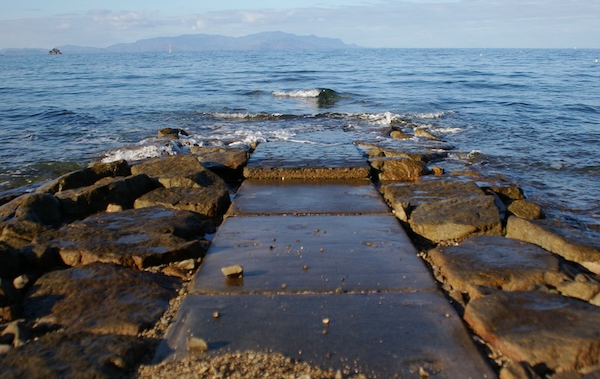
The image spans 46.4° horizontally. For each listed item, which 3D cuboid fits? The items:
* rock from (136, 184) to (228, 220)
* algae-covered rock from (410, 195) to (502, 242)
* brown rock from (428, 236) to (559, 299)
[{"bbox_3d":[-1.429,0.184,8.864,1.076,0.320,0.921,0,11,0],"label":"rock"},{"bbox_3d":[1.747,0.312,7.978,0.970,0.310,1.164,0,11,0],"label":"algae-covered rock"},{"bbox_3d":[1.652,0.677,6.098,0.970,0.262,1.212,0,11,0],"label":"brown rock"}]

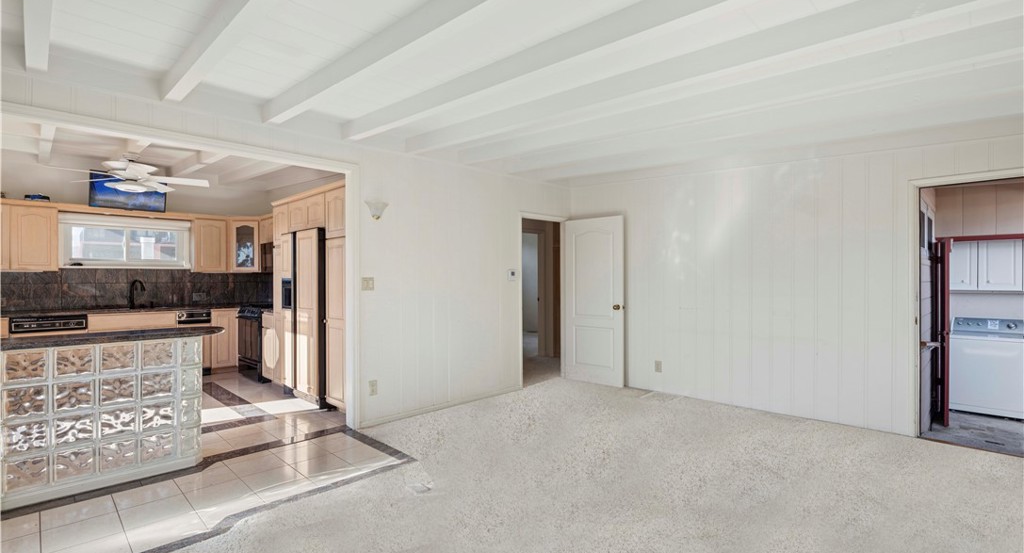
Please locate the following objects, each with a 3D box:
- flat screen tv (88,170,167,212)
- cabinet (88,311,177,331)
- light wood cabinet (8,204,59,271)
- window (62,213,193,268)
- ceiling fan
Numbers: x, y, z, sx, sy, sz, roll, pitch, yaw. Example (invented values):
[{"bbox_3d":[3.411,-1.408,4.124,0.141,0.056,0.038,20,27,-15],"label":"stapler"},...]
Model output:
[{"bbox_3d":[-4.766,-1.045,5.676,0.070,0.430,0.735,15,10,43],"label":"flat screen tv"},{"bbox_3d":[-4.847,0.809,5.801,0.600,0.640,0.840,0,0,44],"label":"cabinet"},{"bbox_3d":[-5.555,-0.436,5.291,0.320,0.760,0.390,0,0,44],"label":"light wood cabinet"},{"bbox_3d":[-5.031,-0.435,5.989,0.120,0.680,1.320,0,0,44],"label":"window"},{"bbox_3d":[-3.876,-1.036,4.620,1.300,0.390,1.300,0,0,44],"label":"ceiling fan"}]

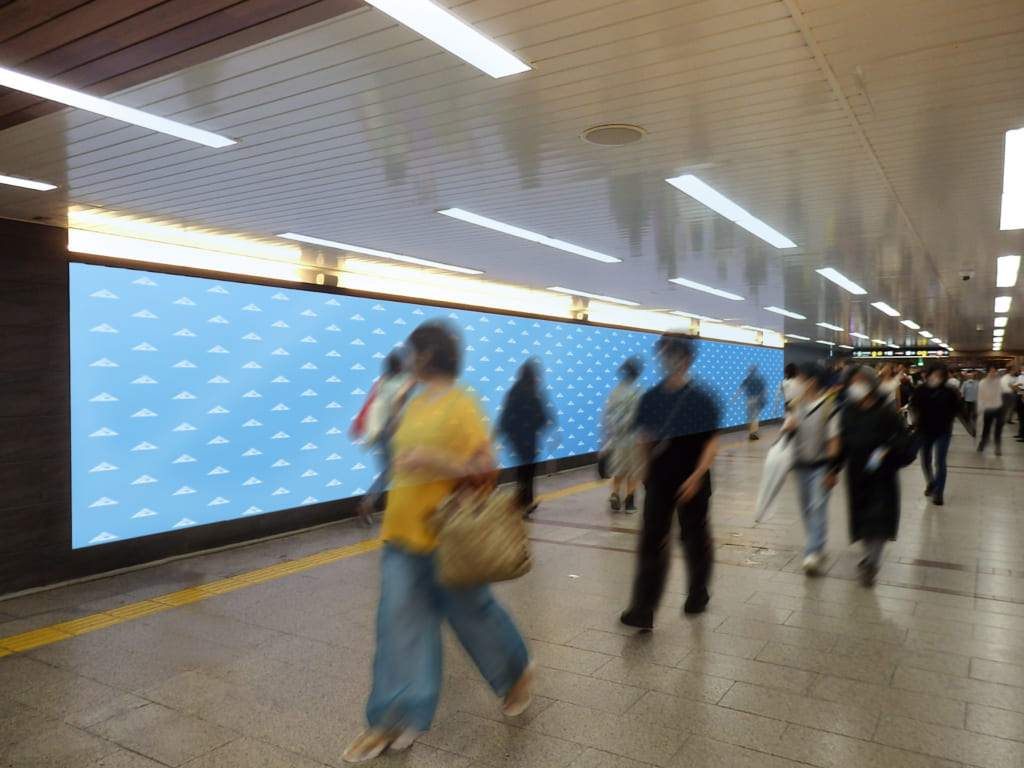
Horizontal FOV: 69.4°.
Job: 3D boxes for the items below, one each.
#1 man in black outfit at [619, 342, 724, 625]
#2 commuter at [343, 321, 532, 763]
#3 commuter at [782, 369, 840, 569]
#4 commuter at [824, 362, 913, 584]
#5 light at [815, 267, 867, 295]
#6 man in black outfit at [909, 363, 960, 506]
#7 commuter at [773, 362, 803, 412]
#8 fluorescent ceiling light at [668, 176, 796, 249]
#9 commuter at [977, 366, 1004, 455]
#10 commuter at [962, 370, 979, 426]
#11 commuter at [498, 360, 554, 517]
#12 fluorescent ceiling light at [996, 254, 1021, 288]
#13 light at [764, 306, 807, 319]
[{"bbox_3d":[0.941,0.544,4.369,0.510,1.684,0.520,1,1,33],"label":"man in black outfit"},{"bbox_3d":[-0.297,0.580,2.950,0.620,1.667,0.720,0,1,43],"label":"commuter"},{"bbox_3d":[2.234,0.618,5.480,0.520,1.518,0.450,0,0,30],"label":"commuter"},{"bbox_3d":[2.533,0.628,5.240,0.580,1.497,0.500,0,0,30],"label":"commuter"},{"bbox_3d":[4.012,-1.212,8.912,0.172,0.060,2.760,0,0,33],"label":"light"},{"bbox_3d":[4.822,0.550,8.400,0.560,1.576,0.480,0,0,32],"label":"man in black outfit"},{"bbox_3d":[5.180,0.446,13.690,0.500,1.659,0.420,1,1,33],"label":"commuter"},{"bbox_3d":[1.665,-1.170,5.279,0.169,0.060,2.703,0,0,33],"label":"fluorescent ceiling light"},{"bbox_3d":[8.924,0.468,13.750,0.470,1.631,0.420,1,1,33],"label":"commuter"},{"bbox_3d":[12.157,0.441,19.552,0.480,1.553,0.340,1,1,33],"label":"commuter"},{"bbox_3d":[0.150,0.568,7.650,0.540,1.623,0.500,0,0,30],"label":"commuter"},{"bbox_3d":[4.805,-1.076,7.180,0.155,0.070,2.356,1,1,33],"label":"fluorescent ceiling light"},{"bbox_3d":[4.450,-1.138,11.944,0.155,0.070,2.356,1,1,33],"label":"light"}]

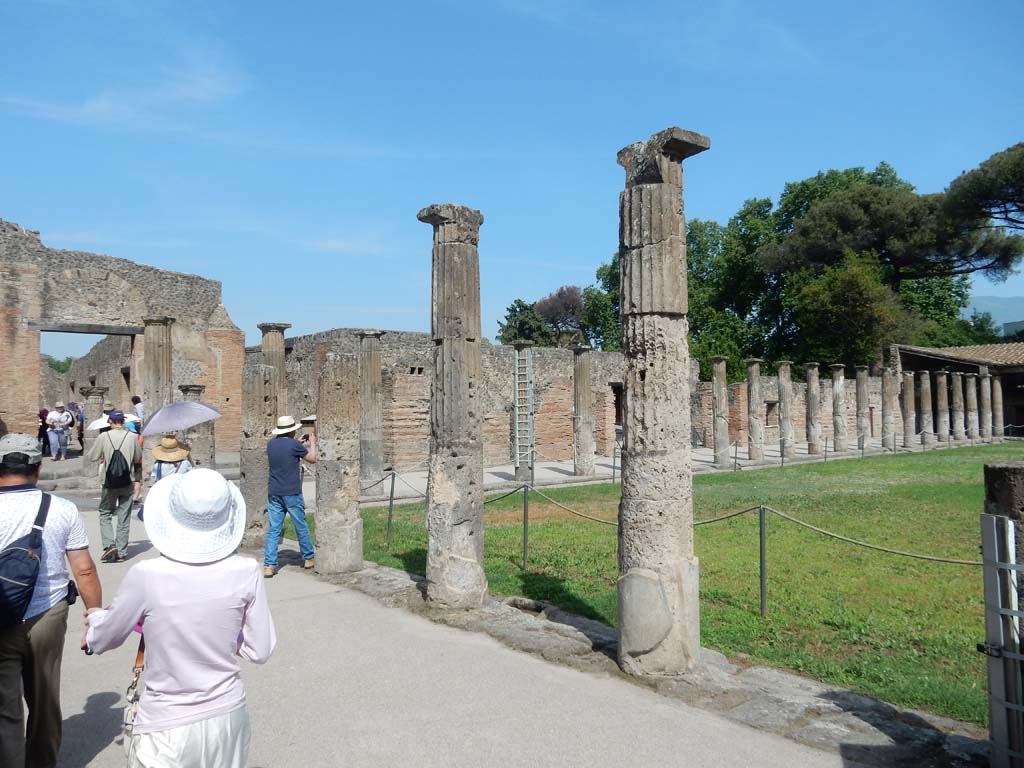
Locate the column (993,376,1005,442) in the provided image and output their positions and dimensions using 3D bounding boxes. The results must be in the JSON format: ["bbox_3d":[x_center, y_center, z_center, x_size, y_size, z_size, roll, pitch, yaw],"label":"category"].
[{"bbox_3d":[28.237,1.355,42.802,0.550,3.500,0.550,1,-3,-41],"label":"column"}]

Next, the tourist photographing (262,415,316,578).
[{"bbox_3d":[-2.407,1.190,8.000,0.540,1.710,0.640,-1,-2,33],"label":"tourist photographing"}]

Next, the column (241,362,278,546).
[{"bbox_3d":[-3.387,0.926,9.920,0.510,2.420,0.510,2,-2,-41],"label":"column"}]

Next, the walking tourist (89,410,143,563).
[{"bbox_3d":[-4.841,1.237,9.021,0.620,1.790,0.480,1,-3,-32],"label":"walking tourist"}]

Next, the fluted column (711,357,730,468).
[{"bbox_3d":[6.805,0.908,24.144,0.560,3.540,0.560,1,-3,-41],"label":"fluted column"}]

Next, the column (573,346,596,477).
[{"bbox_3d":[1.923,0.719,19.953,0.560,3.500,0.560,0,-2,0],"label":"column"}]

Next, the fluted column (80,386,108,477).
[{"bbox_3d":[-9.767,1.111,17.300,0.600,2.100,0.600,2,-2,-41],"label":"fluted column"}]

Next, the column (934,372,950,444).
[{"bbox_3d":[21.657,1.205,37.159,0.550,3.500,0.550,1,-3,-41],"label":"column"}]

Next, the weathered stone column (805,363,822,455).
[{"bbox_3d":[11.816,0.969,29.000,0.600,3.600,0.600,2,-2,-41],"label":"weathered stone column"}]

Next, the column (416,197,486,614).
[{"bbox_3d":[-0.485,0.148,6.539,0.560,3.500,0.560,0,-2,0],"label":"column"}]

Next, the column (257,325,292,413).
[{"bbox_3d":[-4.609,0.570,14.361,0.560,3.500,0.560,1,-3,-41],"label":"column"}]

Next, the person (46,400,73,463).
[{"bbox_3d":[-12.408,1.304,20.300,0.640,1.600,0.500,1,-2,-18],"label":"person"}]

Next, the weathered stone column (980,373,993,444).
[{"bbox_3d":[26.224,1.279,40.923,0.560,3.530,0.560,1,-3,-41],"label":"weathered stone column"}]

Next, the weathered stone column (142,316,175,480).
[{"bbox_3d":[-6.309,0.564,13.173,0.550,3.500,0.550,1,-3,-41],"label":"weathered stone column"}]

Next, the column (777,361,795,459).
[{"bbox_3d":[10.142,0.941,27.282,0.550,3.500,0.550,1,-3,-41],"label":"column"}]

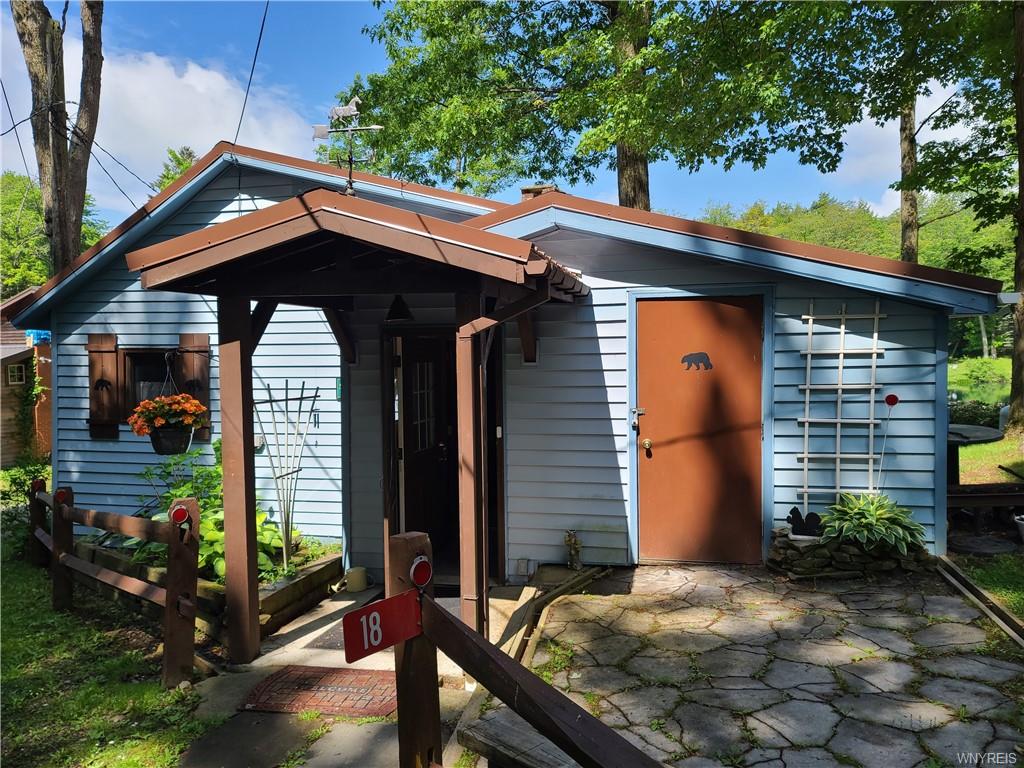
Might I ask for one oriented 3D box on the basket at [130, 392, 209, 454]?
[{"bbox_3d":[-2.331,0.264,5.011,0.482,0.400,0.460,0,2,14],"label":"basket"}]

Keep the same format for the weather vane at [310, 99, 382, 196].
[{"bbox_3d":[-1.026,-1.481,4.623,0.469,0.612,0.240,0,2,14],"label":"weather vane"}]

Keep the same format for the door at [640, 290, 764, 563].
[{"bbox_3d":[1.428,0.361,5.642,0.922,2.034,0.050,0,2,14],"label":"door"}]

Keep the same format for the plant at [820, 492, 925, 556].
[{"bbox_3d":[2.458,0.932,5.051,0.654,0.352,0.620,0,2,14],"label":"plant"}]

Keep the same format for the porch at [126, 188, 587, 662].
[{"bbox_3d":[-0.884,0.305,5.248,2.660,2.951,1.870,0,2,14],"label":"porch"}]

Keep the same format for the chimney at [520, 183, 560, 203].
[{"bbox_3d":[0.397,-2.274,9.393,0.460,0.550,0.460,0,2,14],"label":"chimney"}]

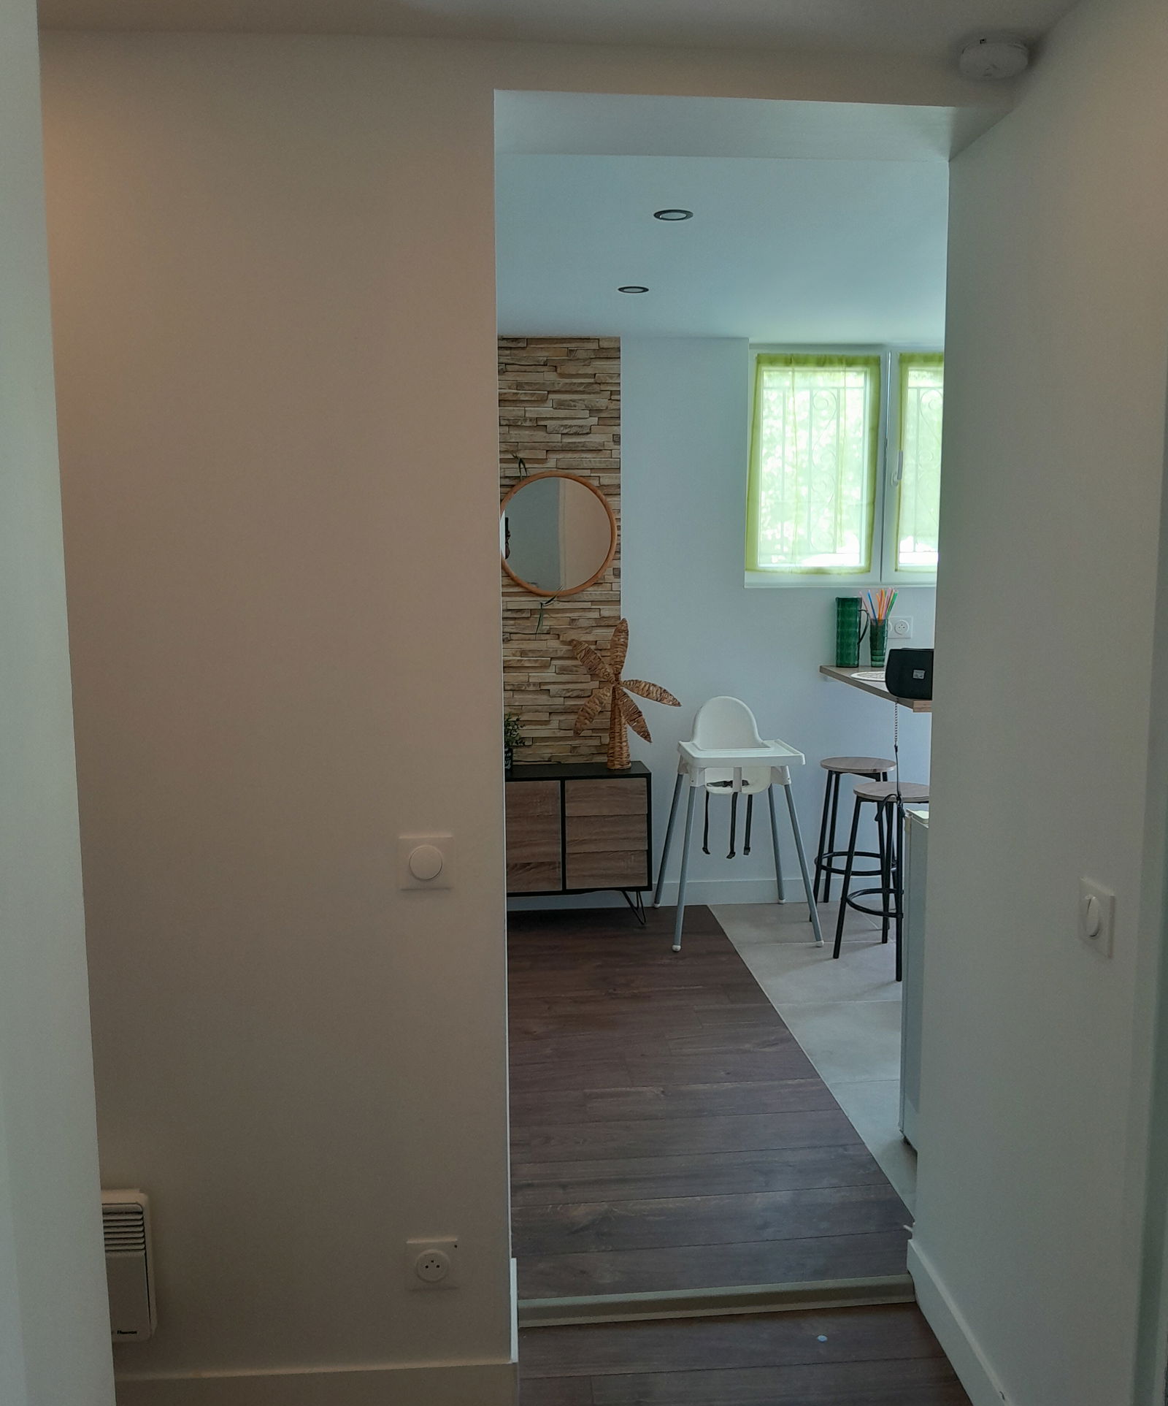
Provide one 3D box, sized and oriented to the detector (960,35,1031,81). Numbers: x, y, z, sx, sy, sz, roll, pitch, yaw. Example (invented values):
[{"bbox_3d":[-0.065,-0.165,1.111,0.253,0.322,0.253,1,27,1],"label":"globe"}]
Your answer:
[{"bbox_3d":[0.603,-0.957,1.718,0.105,0.036,0.105,-1,7,-5],"label":"detector"}]

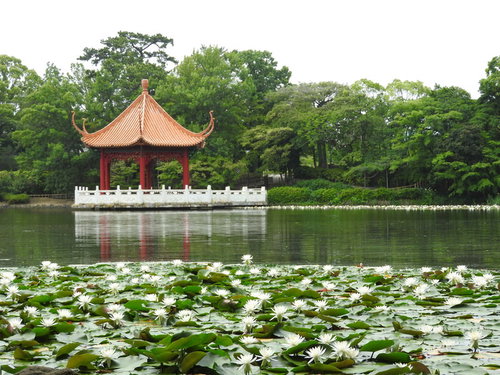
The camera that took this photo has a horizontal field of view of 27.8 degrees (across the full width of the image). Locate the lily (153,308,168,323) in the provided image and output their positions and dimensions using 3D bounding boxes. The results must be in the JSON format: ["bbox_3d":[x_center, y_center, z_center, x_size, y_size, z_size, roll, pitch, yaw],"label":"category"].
[{"bbox_3d":[-0.690,0.988,7.833,0.116,0.086,0.116,0,0,0],"label":"lily"}]

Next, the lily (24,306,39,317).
[{"bbox_3d":[-2.073,1.181,9.591,0.138,0.083,0.138,0,0,0],"label":"lily"}]

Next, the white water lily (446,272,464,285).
[{"bbox_3d":[2.440,1.081,12.005,0.190,0.110,0.170,0,0,0],"label":"white water lily"}]

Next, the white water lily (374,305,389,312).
[{"bbox_3d":[1.069,0.983,8.218,0.121,0.053,0.121,0,0,0],"label":"white water lily"}]

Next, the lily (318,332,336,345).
[{"bbox_3d":[0.496,0.977,6.498,0.119,0.070,0.119,0,0,0],"label":"lily"}]

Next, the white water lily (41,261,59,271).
[{"bbox_3d":[-2.536,0.995,12.819,0.228,0.106,0.140,0,0,0],"label":"white water lily"}]

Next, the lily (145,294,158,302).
[{"bbox_3d":[-1.046,1.179,10.737,0.138,0.079,0.138,0,0,0],"label":"lily"}]

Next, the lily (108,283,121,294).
[{"bbox_3d":[-1.474,1.099,11.020,0.130,0.110,0.130,0,0,0],"label":"lily"}]

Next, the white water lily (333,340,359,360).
[{"bbox_3d":[0.650,1.110,6.886,0.177,0.110,0.170,0,0,0],"label":"white water lily"}]

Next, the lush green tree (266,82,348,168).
[{"bbox_3d":[5.118,-5.519,90.000,7.299,7.655,6.800,0,0,0],"label":"lush green tree"}]

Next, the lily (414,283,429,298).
[{"bbox_3d":[1.798,1.080,10.620,0.145,0.140,0.145,0,0,0],"label":"lily"}]

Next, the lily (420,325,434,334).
[{"bbox_3d":[1.475,1.183,8.426,0.114,0.064,0.114,0,0,0],"label":"lily"}]

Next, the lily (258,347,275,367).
[{"bbox_3d":[0.093,0.950,5.682,0.113,0.091,0.113,0,0,0],"label":"lily"}]

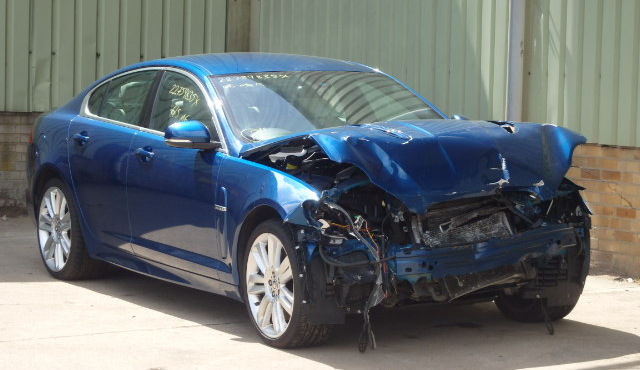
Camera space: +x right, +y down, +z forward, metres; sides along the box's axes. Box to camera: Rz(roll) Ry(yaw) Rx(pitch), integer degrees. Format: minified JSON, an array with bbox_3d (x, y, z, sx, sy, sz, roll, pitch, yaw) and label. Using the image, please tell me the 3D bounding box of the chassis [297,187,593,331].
[{"bbox_3d":[0.709,0.355,9.816,1.660,0.570,0.580,-3,6,-29],"label":"chassis"}]

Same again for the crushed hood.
[{"bbox_3d":[0.511,-0.136,10.137,1.520,0.430,1.250,-3,6,-29],"label":"crushed hood"}]

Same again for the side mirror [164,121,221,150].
[{"bbox_3d":[-0.697,-0.272,10.385,0.245,0.160,0.210,-3,6,-29],"label":"side mirror"}]

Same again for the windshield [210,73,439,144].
[{"bbox_3d":[0.088,-0.429,10.856,1.380,0.150,0.902,-3,38,-29],"label":"windshield"}]

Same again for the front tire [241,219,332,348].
[{"bbox_3d":[-0.151,0.506,9.790,0.260,0.686,0.686,-3,6,-27],"label":"front tire"}]

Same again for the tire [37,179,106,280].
[{"bbox_3d":[-1.590,0.280,12.309,0.286,0.680,0.680,-3,6,-29],"label":"tire"}]

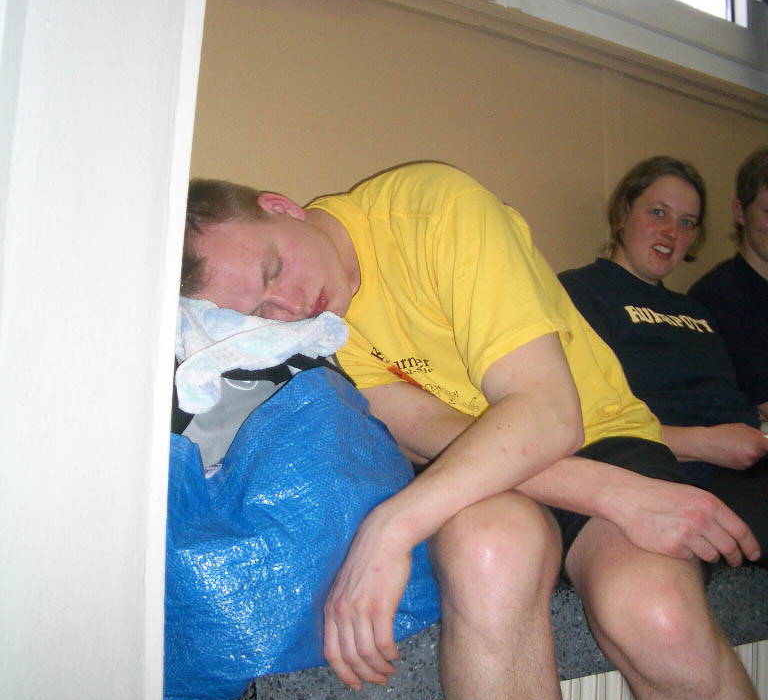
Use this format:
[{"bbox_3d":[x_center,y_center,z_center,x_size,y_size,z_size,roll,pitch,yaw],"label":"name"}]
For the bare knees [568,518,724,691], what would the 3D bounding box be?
[{"bbox_3d":[0.297,0.290,1.170,0.150,0.170,0.160,3,-4,-21],"label":"bare knees"}]

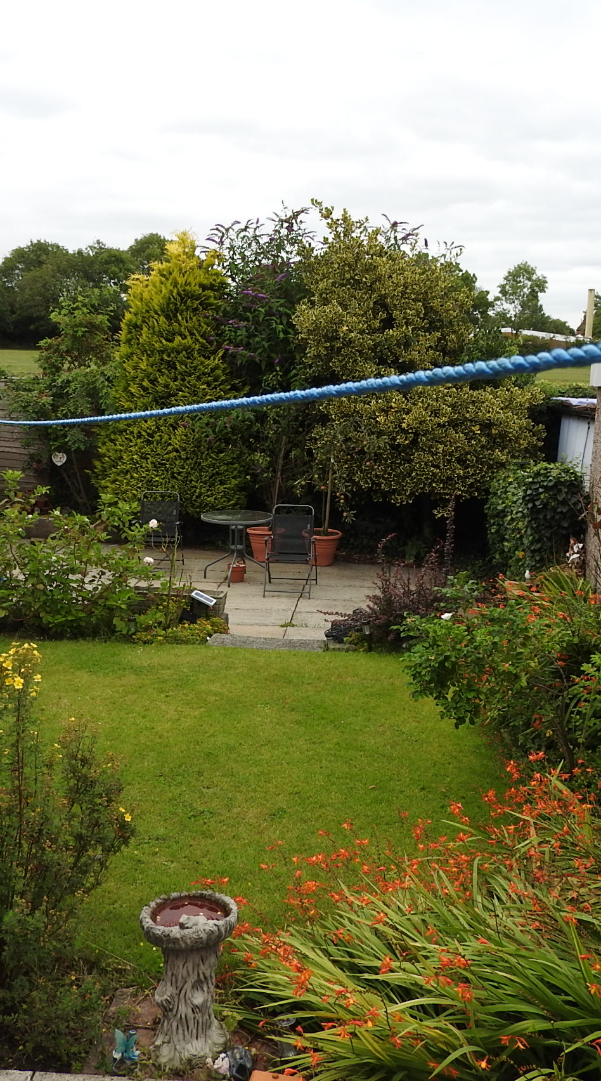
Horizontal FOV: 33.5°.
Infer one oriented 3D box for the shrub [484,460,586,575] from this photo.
[{"bbox_3d":[2.792,-0.248,11.681,1.050,1.250,1.000,2,11,0],"label":"shrub"}]

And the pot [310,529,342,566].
[{"bbox_3d":[0.265,0.099,11.753,0.465,0.380,0.465,2,11,0],"label":"pot"}]

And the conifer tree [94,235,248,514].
[{"bbox_3d":[-1.633,-1.919,12.780,2.000,3.831,1.800,2,11,0],"label":"conifer tree"}]

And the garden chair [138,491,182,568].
[{"bbox_3d":[-1.598,-0.105,11.177,0.530,0.880,0.640,2,11,1],"label":"garden chair"}]

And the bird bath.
[{"bbox_3d":[-0.318,1.266,2.897,0.282,0.439,0.282,2,11,0],"label":"bird bath"}]

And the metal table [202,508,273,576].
[{"bbox_3d":[-0.668,0.086,10.791,0.775,0.710,0.775,2,11,0],"label":"metal table"}]

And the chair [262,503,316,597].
[{"bbox_3d":[-0.089,0.096,10.387,0.530,0.880,0.640,3,11,5],"label":"chair"}]

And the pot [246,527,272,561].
[{"bbox_3d":[-0.398,0.054,11.902,0.465,0.370,0.465,2,11,0],"label":"pot"}]

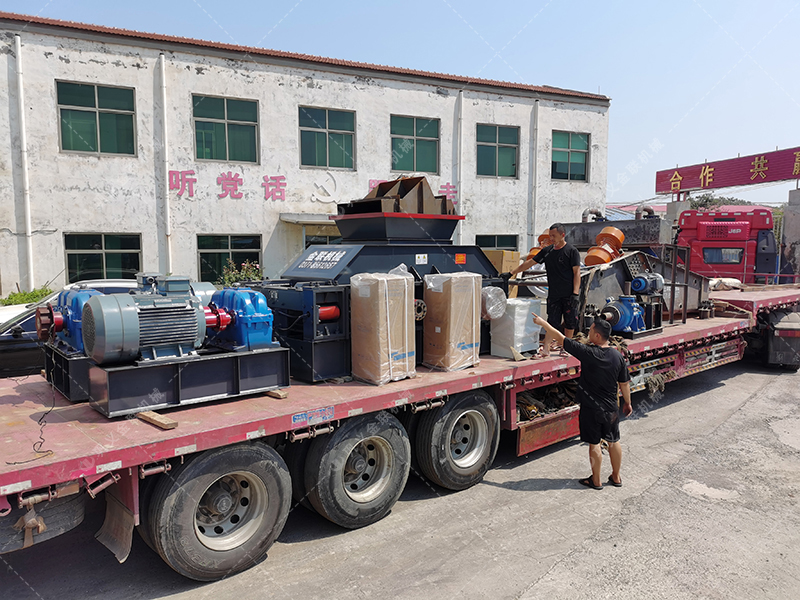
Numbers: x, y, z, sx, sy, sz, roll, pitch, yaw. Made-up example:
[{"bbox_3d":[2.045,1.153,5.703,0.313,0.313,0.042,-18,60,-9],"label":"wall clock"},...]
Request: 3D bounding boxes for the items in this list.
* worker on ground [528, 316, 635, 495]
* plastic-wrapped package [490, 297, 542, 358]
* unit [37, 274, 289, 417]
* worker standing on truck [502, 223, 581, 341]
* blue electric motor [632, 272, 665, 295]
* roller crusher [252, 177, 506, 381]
[{"bbox_3d":[1.963,1.061,6.373,0.707,1.778,0.727,-3,6,-30],"label":"worker on ground"},{"bbox_3d":[1.408,0.343,7.310,0.475,0.667,0.394,-4,7,-40],"label":"plastic-wrapped package"},{"bbox_3d":[-2.245,0.269,5.612,1.737,1.091,1.737,-4,7,-40],"label":"unit"},{"bbox_3d":[1.698,-0.135,7.311,0.929,1.616,0.465,2,5,20],"label":"worker standing on truck"},{"bbox_3d":[3.760,-0.253,9.183,0.586,0.343,0.313,-4,7,-40],"label":"blue electric motor"},{"bbox_3d":[-0.162,-0.384,7.038,2.828,2.151,1.343,-4,7,-40],"label":"roller crusher"}]

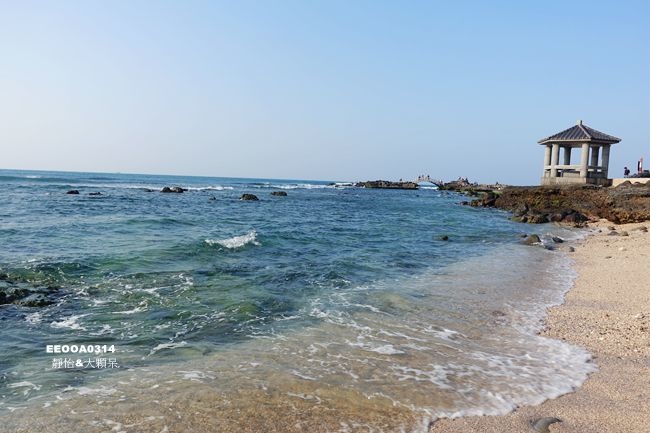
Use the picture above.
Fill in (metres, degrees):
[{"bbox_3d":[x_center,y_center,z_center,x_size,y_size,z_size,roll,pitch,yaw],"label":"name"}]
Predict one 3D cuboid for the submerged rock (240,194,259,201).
[{"bbox_3d":[-6.510,-1.697,37.542,1.600,0.600,1.200,1,5,-10],"label":"submerged rock"}]

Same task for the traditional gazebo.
[{"bbox_3d":[20.224,-5.058,34.787,5.855,5.160,5.070,6,6,42],"label":"traditional gazebo"}]

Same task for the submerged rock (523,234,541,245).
[{"bbox_3d":[6.969,0.748,14.589,0.600,0.320,0.500,4,5,26],"label":"submerged rock"}]

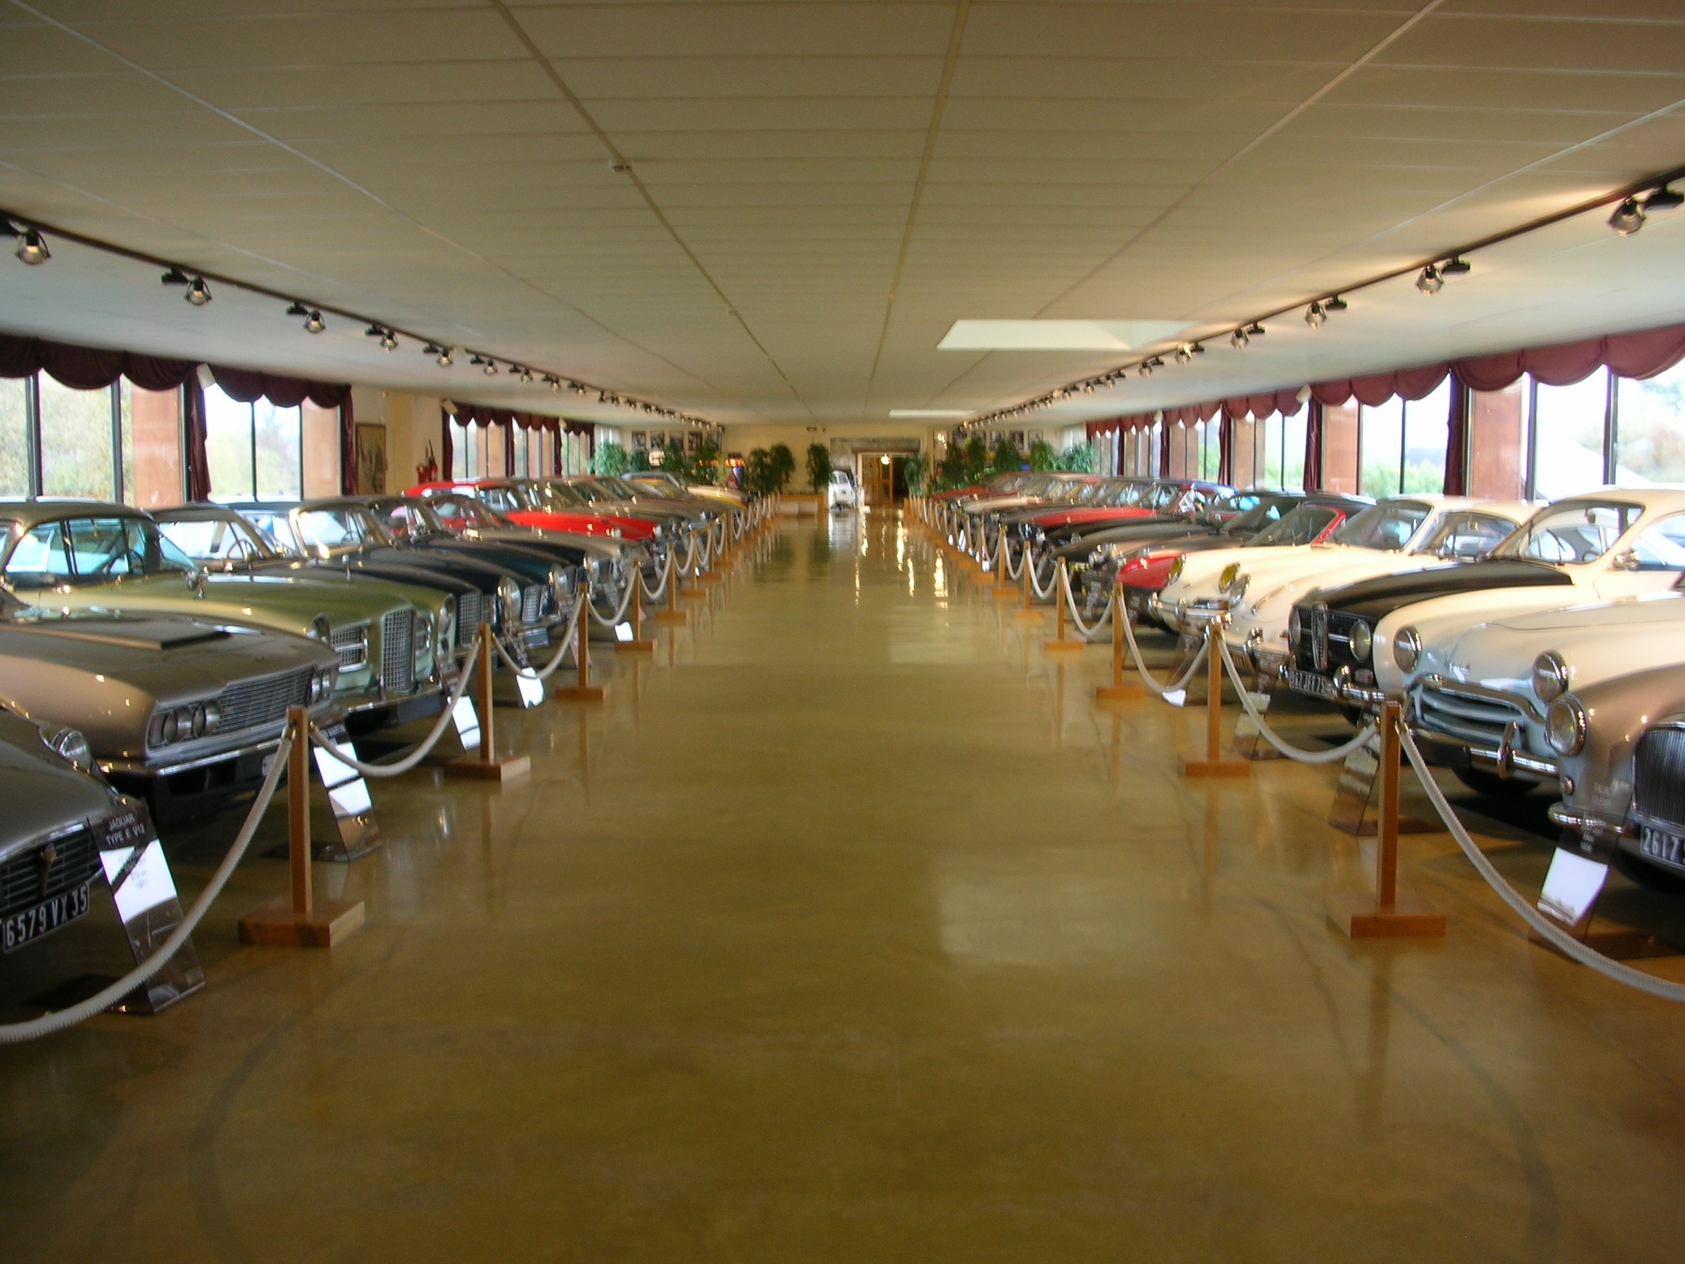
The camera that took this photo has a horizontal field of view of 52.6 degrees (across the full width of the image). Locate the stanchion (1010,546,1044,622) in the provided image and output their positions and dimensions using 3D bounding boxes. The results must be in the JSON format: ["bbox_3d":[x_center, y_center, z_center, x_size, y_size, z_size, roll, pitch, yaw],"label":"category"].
[{"bbox_3d":[1.905,-0.533,17.600,0.315,0.775,0.302,0,6,-2],"label":"stanchion"}]

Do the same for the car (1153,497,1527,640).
[{"bbox_3d":[4.645,-0.432,13.878,4.150,1.310,1.620,-1,6,-7],"label":"car"}]

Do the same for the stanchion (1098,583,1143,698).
[{"bbox_3d":[1.882,0.058,11.667,0.315,0.775,0.302,0,6,-1],"label":"stanchion"}]

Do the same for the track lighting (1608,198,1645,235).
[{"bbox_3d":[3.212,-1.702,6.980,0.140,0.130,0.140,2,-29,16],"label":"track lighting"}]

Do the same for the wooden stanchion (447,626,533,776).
[{"bbox_3d":[-1.820,0.348,8.711,0.315,0.775,0.302,2,6,17],"label":"wooden stanchion"}]

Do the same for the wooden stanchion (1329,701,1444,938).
[{"bbox_3d":[1.885,0.635,5.878,0.315,0.775,0.302,0,6,1],"label":"wooden stanchion"}]

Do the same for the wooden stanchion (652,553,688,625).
[{"bbox_3d":[-1.736,-0.513,17.353,0.315,0.775,0.302,0,6,0],"label":"wooden stanchion"}]

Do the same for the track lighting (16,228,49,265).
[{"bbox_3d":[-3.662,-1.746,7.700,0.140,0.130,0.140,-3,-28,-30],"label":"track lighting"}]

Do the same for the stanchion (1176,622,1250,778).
[{"bbox_3d":[1.919,0.345,8.788,0.315,0.775,0.302,0,6,2],"label":"stanchion"}]

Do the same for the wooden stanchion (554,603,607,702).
[{"bbox_3d":[-1.762,0.061,11.589,0.315,0.775,0.302,0,6,3],"label":"wooden stanchion"}]

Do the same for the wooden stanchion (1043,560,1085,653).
[{"bbox_3d":[1.880,-0.241,14.668,0.315,0.775,0.302,0,6,-3],"label":"wooden stanchion"}]

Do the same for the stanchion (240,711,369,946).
[{"bbox_3d":[-1.833,0.642,5.763,0.315,0.775,0.302,1,6,6],"label":"stanchion"}]

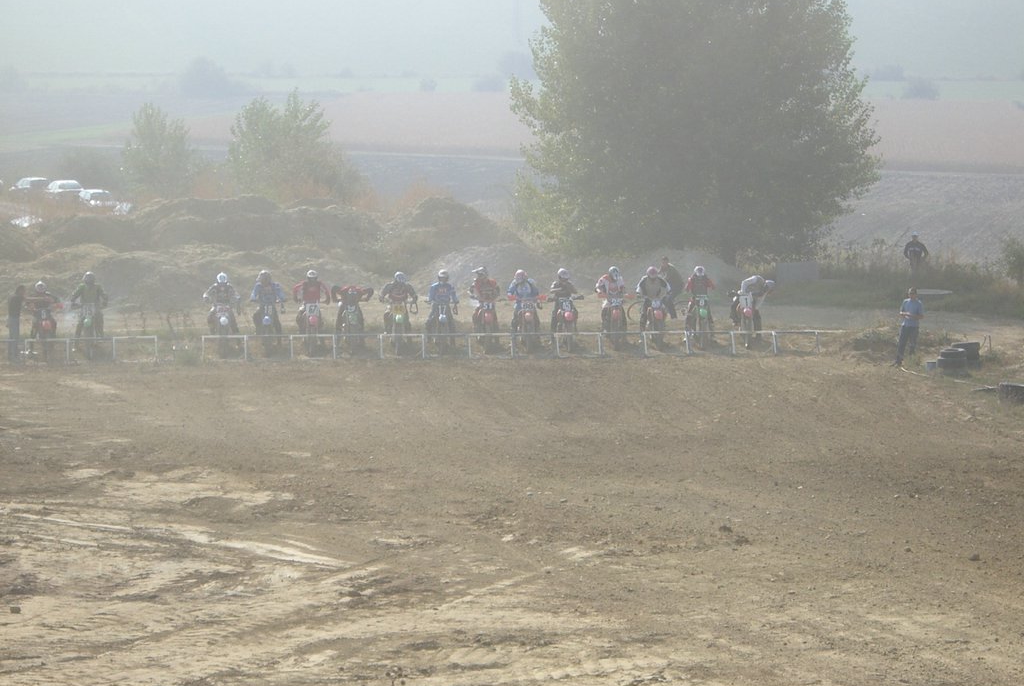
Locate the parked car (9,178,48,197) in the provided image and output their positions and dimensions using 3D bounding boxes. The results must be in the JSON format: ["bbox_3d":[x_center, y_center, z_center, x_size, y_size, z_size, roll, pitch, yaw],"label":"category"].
[{"bbox_3d":[-27.385,-8.683,192.000,1.700,1.430,4.200,-2,5,-24],"label":"parked car"}]

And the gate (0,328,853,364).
[{"bbox_3d":[-2.160,0.078,75.500,18.900,0.580,0.400,0,5,-4],"label":"gate"}]

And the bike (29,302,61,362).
[{"bbox_3d":[-10.551,-0.232,76.110,0.800,1.180,2.100,0,5,-4],"label":"bike"}]

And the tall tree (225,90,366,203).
[{"bbox_3d":[-11.093,-9.869,172.000,6.900,6.100,6.500,-1,5,-9],"label":"tall tree"}]

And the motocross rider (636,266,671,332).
[{"bbox_3d":[3.347,-1.001,79.850,0.830,1.650,0.850,-1,6,-5],"label":"motocross rider"}]

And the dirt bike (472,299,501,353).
[{"bbox_3d":[-0.632,-0.473,77.382,0.800,1.230,2.100,0,6,-4],"label":"dirt bike"}]

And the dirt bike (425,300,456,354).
[{"bbox_3d":[-1.604,-0.353,76.727,0.800,1.180,2.100,0,5,-4],"label":"dirt bike"}]

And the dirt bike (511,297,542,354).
[{"bbox_3d":[0.339,-0.425,79.220,0.800,1.220,2.100,-1,6,-5],"label":"dirt bike"}]

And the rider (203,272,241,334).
[{"bbox_3d":[-6.777,-0.861,78.756,0.900,1.600,0.850,-1,6,-5],"label":"rider"}]

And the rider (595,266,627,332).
[{"bbox_3d":[2.252,-0.875,77.104,0.760,1.730,0.850,0,5,-4],"label":"rider"}]

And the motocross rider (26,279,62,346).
[{"bbox_3d":[-10.589,-0.644,76.218,0.850,1.500,0.850,0,5,-4],"label":"motocross rider"}]

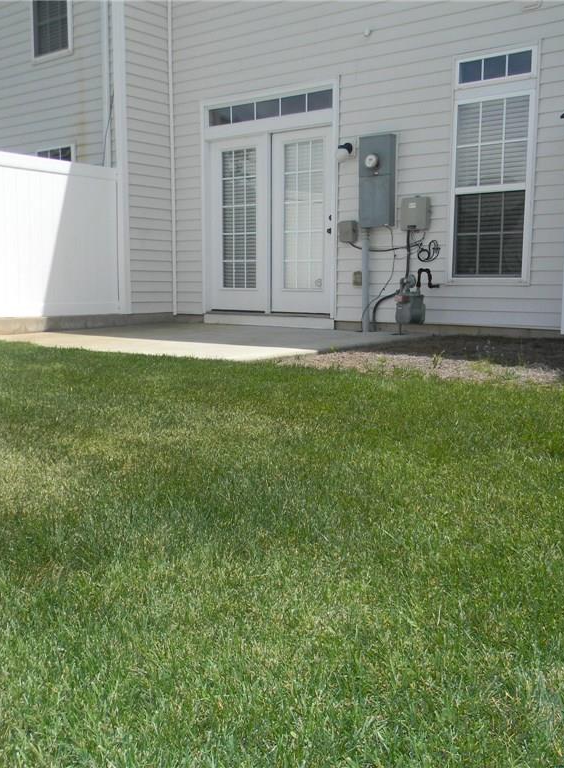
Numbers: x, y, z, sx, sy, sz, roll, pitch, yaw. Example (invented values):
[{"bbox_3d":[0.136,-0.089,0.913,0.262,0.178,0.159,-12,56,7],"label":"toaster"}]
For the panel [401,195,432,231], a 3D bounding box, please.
[{"bbox_3d":[1.338,-1.693,8.283,0.285,0.320,0.098,6,9,38],"label":"panel"}]

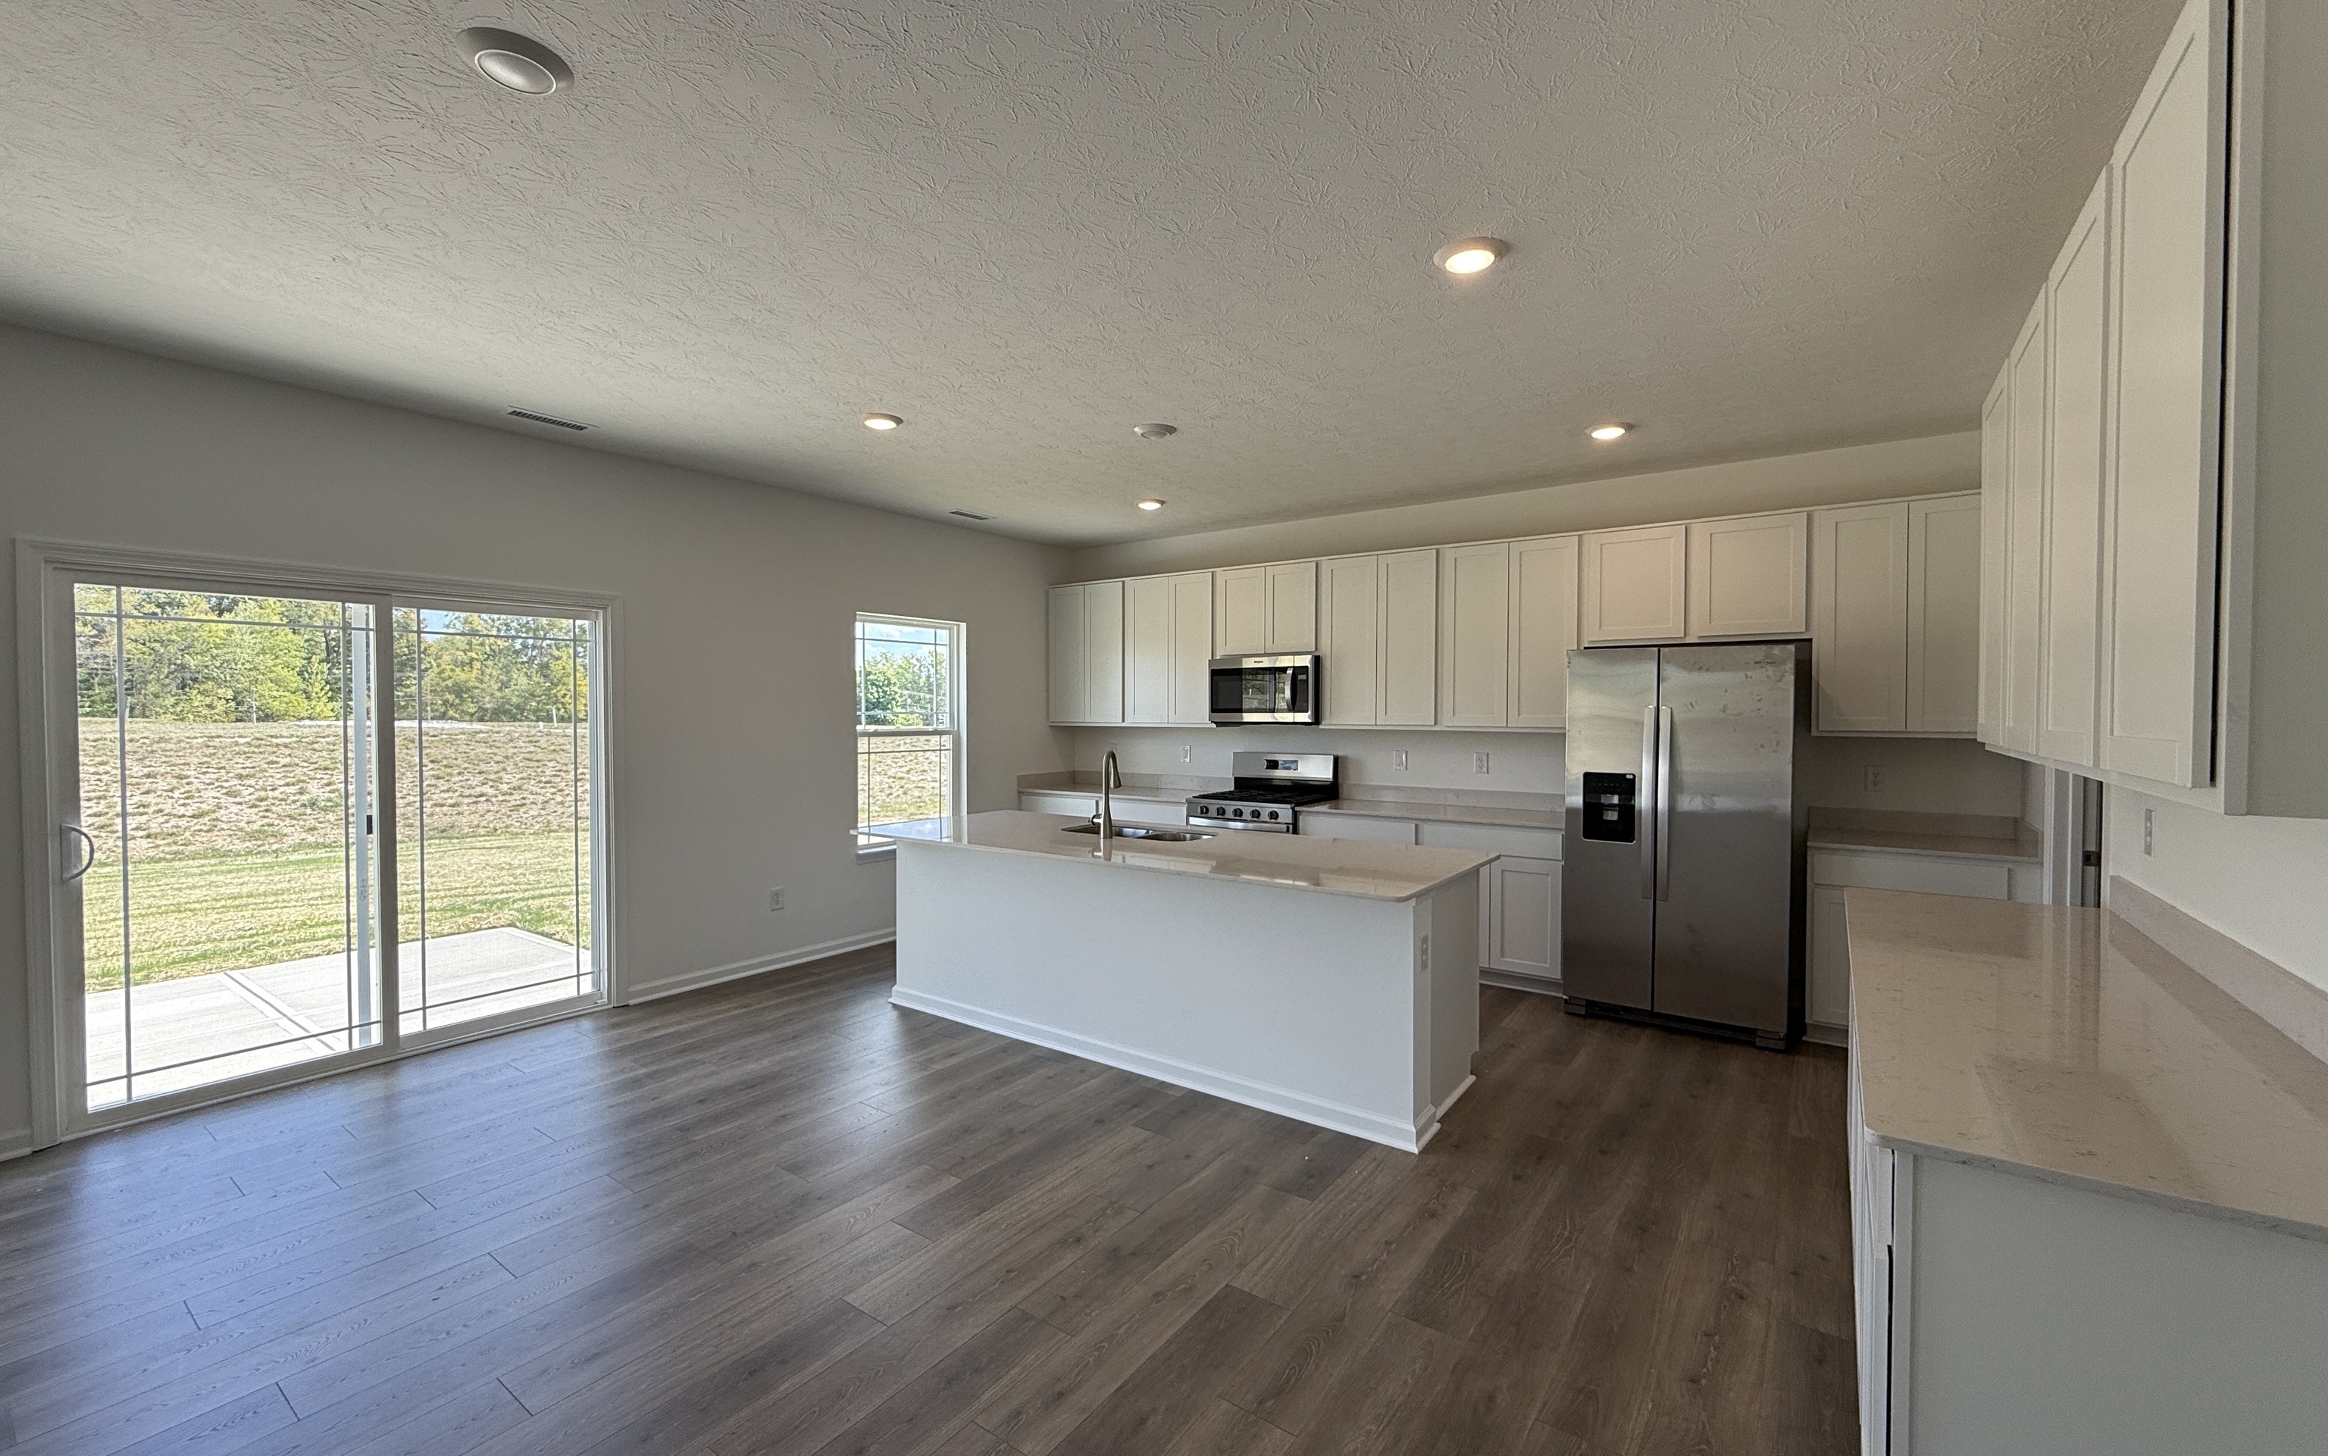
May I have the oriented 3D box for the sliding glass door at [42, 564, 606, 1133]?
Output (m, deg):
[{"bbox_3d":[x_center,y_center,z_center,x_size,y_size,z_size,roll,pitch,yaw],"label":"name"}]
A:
[{"bbox_3d":[-3.301,0.409,3.959,0.120,2.000,1.805,1,1,35],"label":"sliding glass door"}]

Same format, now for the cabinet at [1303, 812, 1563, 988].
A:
[{"bbox_3d":[1.603,0.950,5.500,1.522,0.875,0.622,1,1,35],"label":"cabinet"}]

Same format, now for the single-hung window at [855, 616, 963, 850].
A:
[{"bbox_3d":[-1.675,0.034,6.244,0.110,1.510,0.905,1,1,35],"label":"single-hung window"}]

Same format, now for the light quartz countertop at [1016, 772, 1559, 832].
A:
[{"bbox_3d":[0.666,0.436,6.112,3.828,0.139,0.622,1,2,36],"label":"light quartz countertop"}]

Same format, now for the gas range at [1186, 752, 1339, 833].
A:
[{"bbox_3d":[0.631,0.780,6.086,0.763,1.199,0.675,1,2,36],"label":"gas range"}]

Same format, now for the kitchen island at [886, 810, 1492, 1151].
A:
[{"bbox_3d":[-0.073,0.971,4.237,2.801,0.906,1.070,1,2,36],"label":"kitchen island"}]

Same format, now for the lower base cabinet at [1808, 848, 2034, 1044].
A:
[{"bbox_3d":[3.345,0.976,4.225,0.752,0.876,0.602,1,2,36],"label":"lower base cabinet"}]

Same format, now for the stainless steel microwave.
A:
[{"bbox_3d":[0.754,-0.242,6.211,0.762,0.425,0.410,1,1,35],"label":"stainless steel microwave"}]

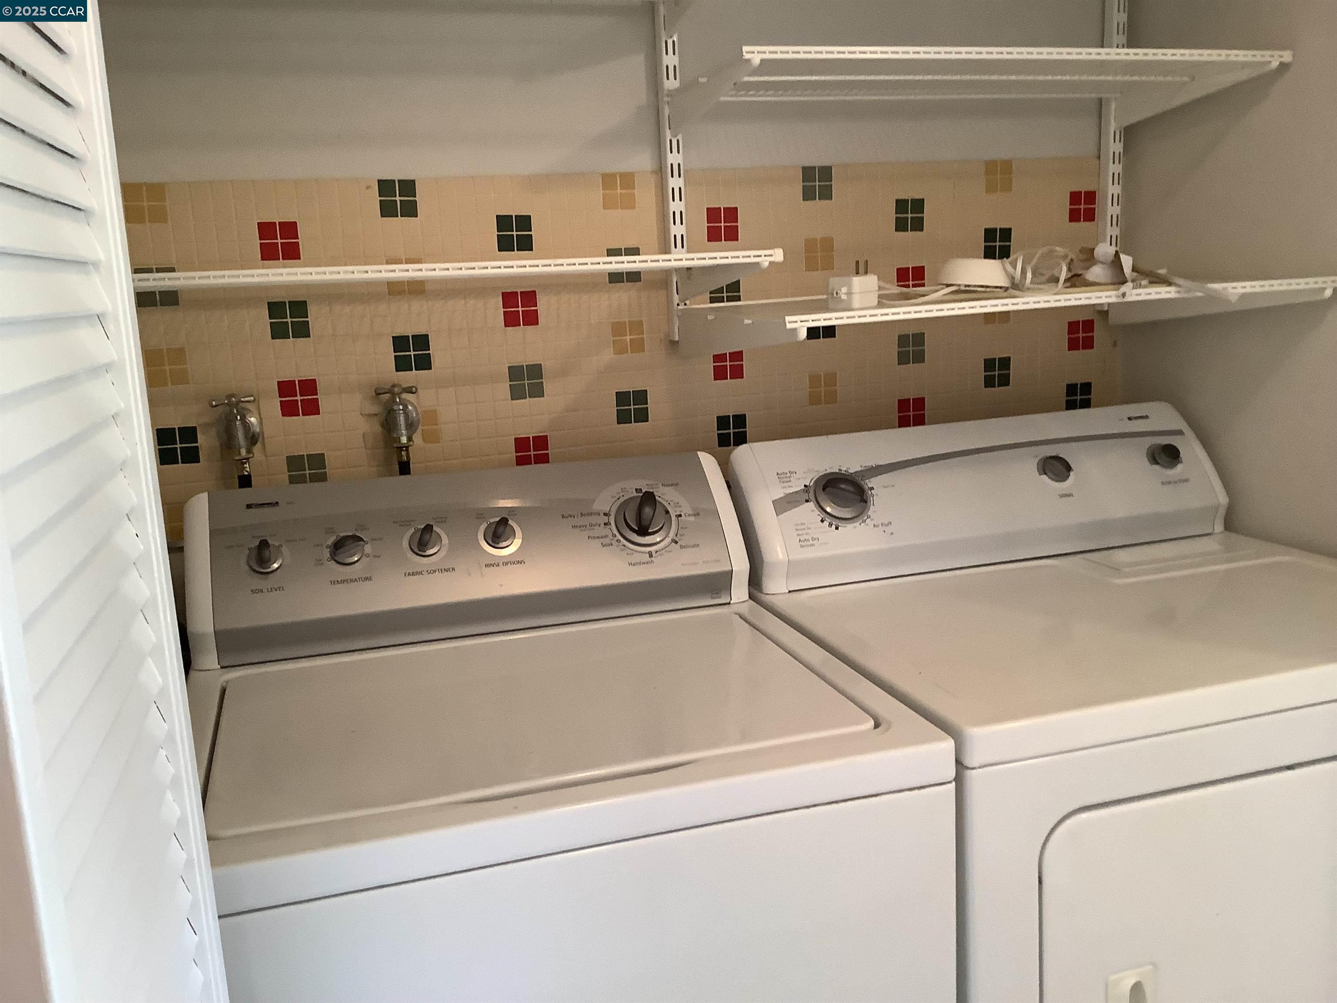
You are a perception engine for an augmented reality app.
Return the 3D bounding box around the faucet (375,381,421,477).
[{"bbox_3d":[-0.356,-0.099,1.592,0.057,0.117,0.065,-7,12,-17],"label":"faucet"}]

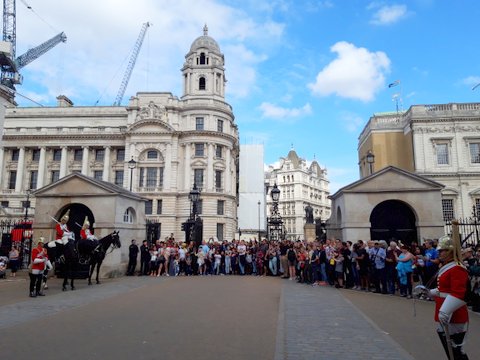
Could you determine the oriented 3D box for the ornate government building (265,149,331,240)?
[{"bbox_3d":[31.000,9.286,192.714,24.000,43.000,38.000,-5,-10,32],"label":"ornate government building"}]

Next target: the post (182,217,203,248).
[{"bbox_3d":[-2.763,3.747,21.180,1.100,3.132,1.100,-1,-8,5],"label":"post"}]

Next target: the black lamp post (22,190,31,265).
[{"bbox_3d":[-13.411,3.062,22.696,0.450,4.963,0.450,-1,-8,5],"label":"black lamp post"}]

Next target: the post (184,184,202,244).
[{"bbox_3d":[-2.722,2.768,21.324,0.950,5.110,0.950,-1,-8,5],"label":"post"}]

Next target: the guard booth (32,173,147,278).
[{"bbox_3d":[-7.913,2.513,19.694,4.450,5.098,4.450,-1,-8,5],"label":"guard booth"}]

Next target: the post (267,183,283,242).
[{"bbox_3d":[2.050,2.720,20.927,0.900,5.080,0.900,-1,-8,5],"label":"post"}]

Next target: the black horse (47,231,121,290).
[{"bbox_3d":[-6.352,3.134,14.599,2.750,2.260,0.900,-3,-9,22],"label":"black horse"}]

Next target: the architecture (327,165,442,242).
[{"bbox_3d":[6.960,2.236,17.894,4.450,5.077,4.450,-1,-8,5],"label":"architecture"}]

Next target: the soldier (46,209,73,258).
[{"bbox_3d":[-7.018,2.175,14.134,0.950,1.995,0.800,-4,-10,28],"label":"soldier"}]

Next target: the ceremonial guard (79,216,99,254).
[{"bbox_3d":[-6.559,2.461,15.608,0.850,1.853,0.750,-4,-10,28],"label":"ceremonial guard"}]

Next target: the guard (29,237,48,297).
[{"bbox_3d":[-6.722,2.895,12.056,0.520,1.932,0.570,-5,-10,30],"label":"guard"}]

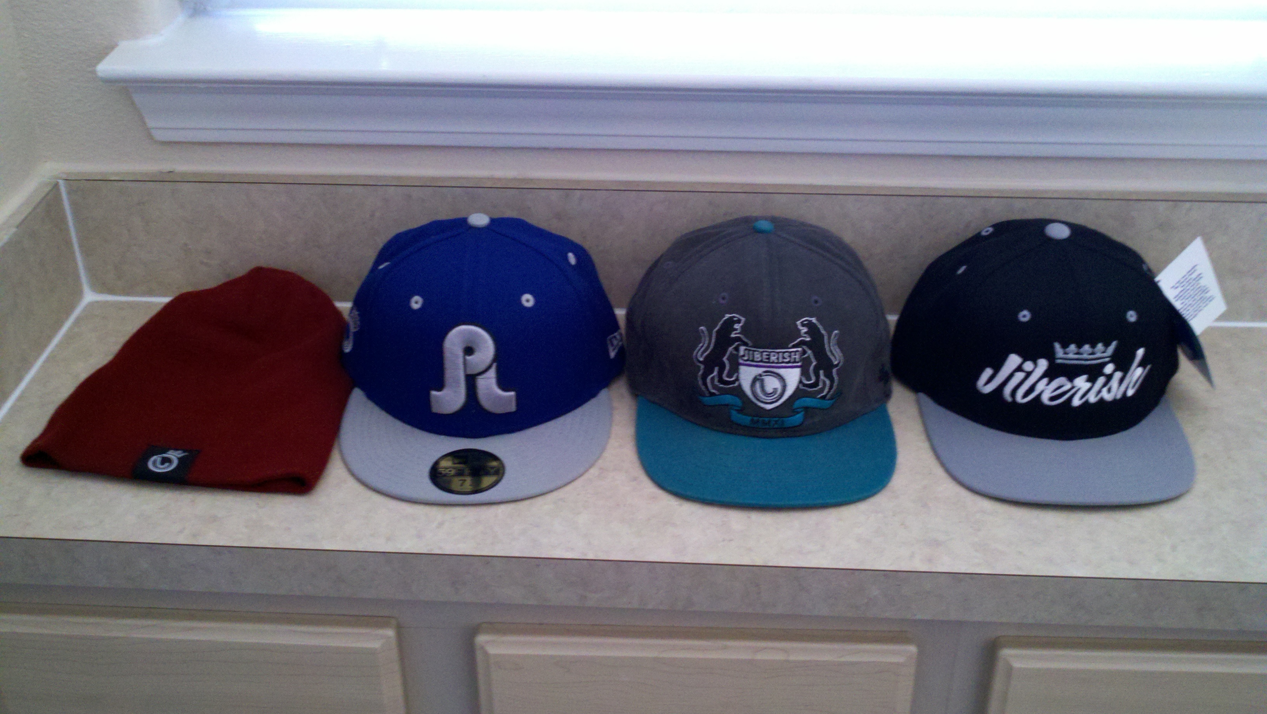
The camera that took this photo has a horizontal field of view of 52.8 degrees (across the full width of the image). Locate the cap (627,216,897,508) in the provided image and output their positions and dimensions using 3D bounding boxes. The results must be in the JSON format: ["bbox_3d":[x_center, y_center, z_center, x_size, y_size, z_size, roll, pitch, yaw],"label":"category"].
[{"bbox_3d":[0.085,-0.020,0.851,0.180,0.120,0.255,2,31,3],"label":"cap"}]

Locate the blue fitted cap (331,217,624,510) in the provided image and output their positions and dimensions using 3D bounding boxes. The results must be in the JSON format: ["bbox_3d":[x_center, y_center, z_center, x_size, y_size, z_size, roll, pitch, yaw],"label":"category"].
[{"bbox_3d":[-0.098,-0.025,0.857,0.184,0.122,0.257,-1,31,-1],"label":"blue fitted cap"}]

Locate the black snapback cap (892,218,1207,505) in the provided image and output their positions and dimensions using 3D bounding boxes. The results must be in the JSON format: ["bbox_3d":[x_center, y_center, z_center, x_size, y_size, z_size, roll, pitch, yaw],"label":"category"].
[{"bbox_3d":[0.266,-0.018,0.846,0.186,0.120,0.250,1,31,2],"label":"black snapback cap"}]

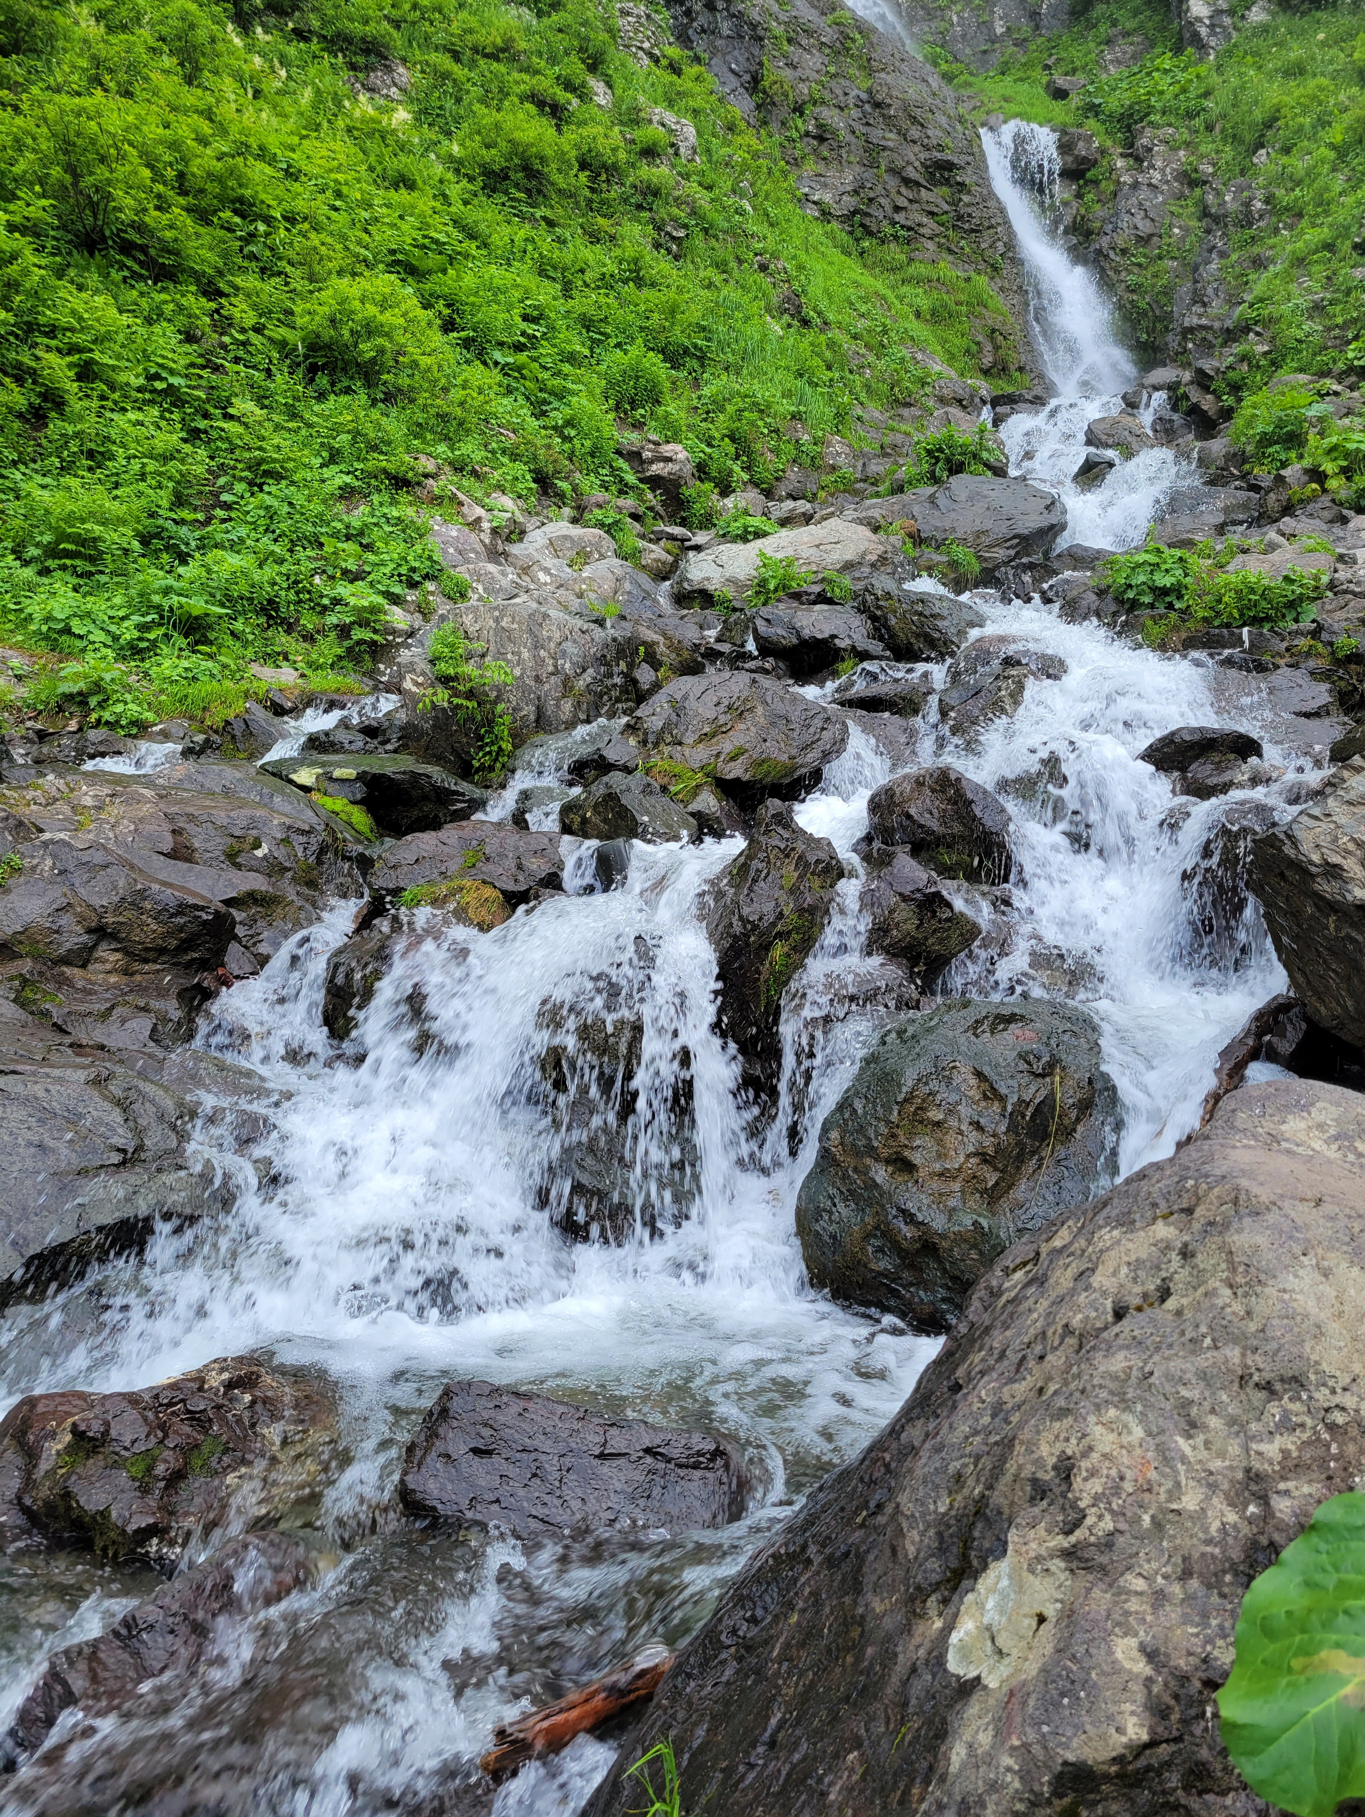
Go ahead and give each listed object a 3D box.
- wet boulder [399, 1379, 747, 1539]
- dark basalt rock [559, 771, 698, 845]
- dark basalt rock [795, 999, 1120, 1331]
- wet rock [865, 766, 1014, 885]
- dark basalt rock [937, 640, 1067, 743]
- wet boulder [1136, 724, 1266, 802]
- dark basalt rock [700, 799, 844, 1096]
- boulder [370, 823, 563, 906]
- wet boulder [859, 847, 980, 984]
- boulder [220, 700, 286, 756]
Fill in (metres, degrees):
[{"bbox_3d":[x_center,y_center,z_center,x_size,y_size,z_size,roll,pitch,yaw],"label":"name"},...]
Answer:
[{"bbox_3d":[-0.261,1.346,3.300,0.830,0.298,0.480,-1,7,-12],"label":"wet boulder"},{"bbox_3d":[-0.236,-0.418,5.900,0.598,0.345,0.450,0,7,-2],"label":"dark basalt rock"},{"bbox_3d":[0.874,0.803,4.400,0.998,0.988,0.920,1,7,12],"label":"dark basalt rock"},{"bbox_3d":[1.086,-0.343,5.800,0.611,0.523,0.580,1,7,11],"label":"wet rock"},{"bbox_3d":[1.751,-1.186,7.500,0.686,0.566,0.650,2,7,13],"label":"dark basalt rock"},{"bbox_3d":[2.618,-0.729,6.900,0.600,0.397,0.500,3,7,21],"label":"wet boulder"},{"bbox_3d":[0.326,0.170,5.000,0.518,1.130,0.600,0,7,4],"label":"dark basalt rock"},{"bbox_3d":[-0.823,-0.172,5.250,0.729,0.299,0.500,-1,7,-9],"label":"boulder"},{"bbox_3d":[0.910,0.046,5.250,0.453,0.528,0.500,1,7,10],"label":"wet boulder"},{"bbox_3d":[-2.394,-1.003,7.600,0.352,0.321,0.350,-2,7,-17],"label":"boulder"}]

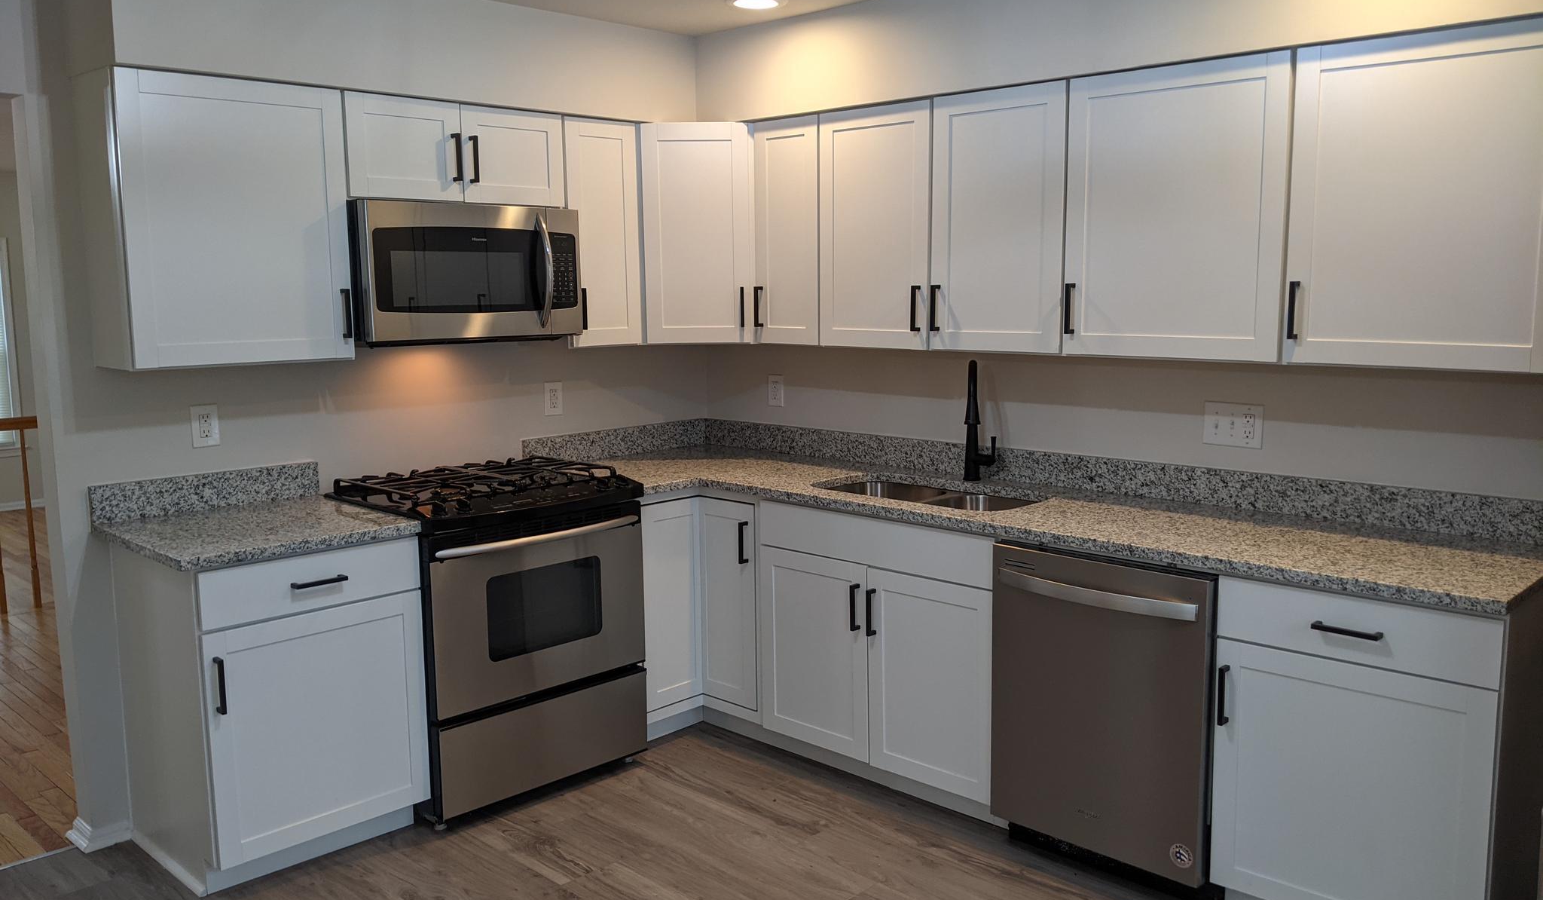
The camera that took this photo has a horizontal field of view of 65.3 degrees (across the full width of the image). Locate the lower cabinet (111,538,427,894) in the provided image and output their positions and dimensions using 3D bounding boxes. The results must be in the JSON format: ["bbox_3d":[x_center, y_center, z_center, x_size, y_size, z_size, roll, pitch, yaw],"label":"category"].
[{"bbox_3d":[-1.416,0.673,3.428,0.632,0.882,0.607,7,11,44],"label":"lower cabinet"}]

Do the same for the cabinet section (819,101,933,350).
[{"bbox_3d":[0.433,-0.715,3.926,0.455,0.757,0.327,7,11,44],"label":"cabinet section"}]

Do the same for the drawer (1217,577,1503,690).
[{"bbox_3d":[1.454,0.372,2.841,0.598,0.152,0.515,7,11,44],"label":"drawer"}]

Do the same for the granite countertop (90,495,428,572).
[{"bbox_3d":[-1.423,0.218,3.334,0.652,0.030,0.646,7,11,44],"label":"granite countertop"}]

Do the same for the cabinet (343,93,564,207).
[{"bbox_3d":[-1.058,-0.922,3.805,0.325,0.305,0.762,7,11,44],"label":"cabinet"}]

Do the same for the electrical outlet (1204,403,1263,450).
[{"bbox_3d":[1.317,-0.070,3.434,0.167,0.118,0.012,7,11,44],"label":"electrical outlet"}]

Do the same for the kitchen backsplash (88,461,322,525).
[{"bbox_3d":[-1.649,0.122,3.544,0.020,0.107,0.652,7,11,44],"label":"kitchen backsplash"}]

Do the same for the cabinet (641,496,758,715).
[{"bbox_3d":[-0.252,0.501,4.425,0.900,0.800,0.900,7,11,44],"label":"cabinet"}]

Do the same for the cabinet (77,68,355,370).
[{"bbox_3d":[-1.539,-0.625,3.361,0.326,0.764,0.603,7,11,44],"label":"cabinet"}]

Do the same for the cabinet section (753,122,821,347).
[{"bbox_3d":[0.159,-0.748,4.188,0.305,0.757,0.327,7,11,44],"label":"cabinet section"}]

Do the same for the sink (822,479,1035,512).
[{"bbox_3d":[0.499,0.251,3.828,0.790,0.200,0.425,7,11,44],"label":"sink"}]

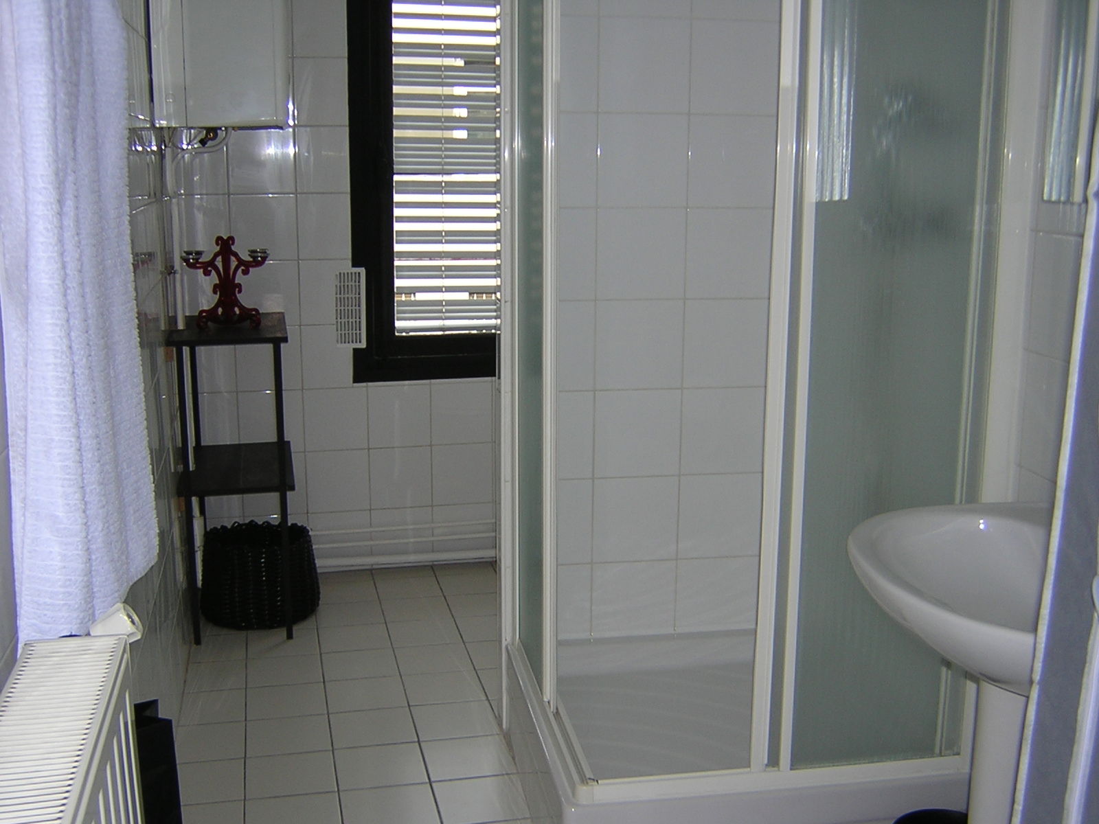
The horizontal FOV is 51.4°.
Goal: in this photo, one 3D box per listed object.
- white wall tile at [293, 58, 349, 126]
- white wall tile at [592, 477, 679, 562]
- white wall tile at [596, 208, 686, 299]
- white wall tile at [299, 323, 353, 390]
[{"bbox_3d":[-0.674,-0.948,3.382,0.168,0.200,0.010,-3,12,-14],"label":"white wall tile"},{"bbox_3d":[0.197,0.246,2.618,0.200,0.200,0.010,-1,12,-9],"label":"white wall tile"},{"bbox_3d":[0.202,-0.346,2.512,0.200,0.200,0.010,-2,10,-13],"label":"white wall tile"},{"bbox_3d":[-0.691,-0.173,3.582,0.164,0.200,0.010,-2,10,-13],"label":"white wall tile"}]

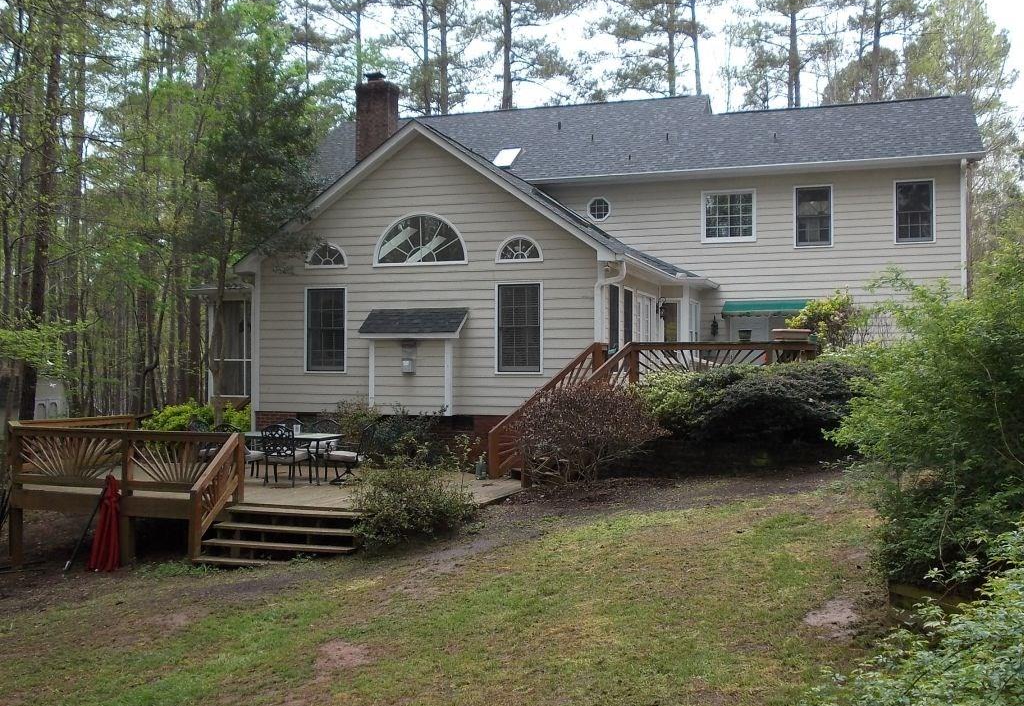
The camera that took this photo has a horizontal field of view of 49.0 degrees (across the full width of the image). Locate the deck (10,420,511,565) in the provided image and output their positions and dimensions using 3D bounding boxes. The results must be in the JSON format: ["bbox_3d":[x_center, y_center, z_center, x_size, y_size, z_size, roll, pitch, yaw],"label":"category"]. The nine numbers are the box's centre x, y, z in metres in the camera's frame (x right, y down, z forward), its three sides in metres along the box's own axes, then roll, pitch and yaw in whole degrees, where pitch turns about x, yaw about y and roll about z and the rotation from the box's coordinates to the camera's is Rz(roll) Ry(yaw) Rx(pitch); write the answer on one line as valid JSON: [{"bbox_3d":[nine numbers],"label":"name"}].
[{"bbox_3d":[-3.233,1.974,17.048,6.900,1.850,6.100,0,-1,20],"label":"deck"}]

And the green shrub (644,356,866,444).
[{"bbox_3d":[3.330,0.737,15.697,2.950,1.300,1.800,0,-1,20],"label":"green shrub"}]

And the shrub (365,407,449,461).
[{"bbox_3d":[-1.854,1.483,19.746,1.250,1.050,0.950,0,-1,20],"label":"shrub"}]

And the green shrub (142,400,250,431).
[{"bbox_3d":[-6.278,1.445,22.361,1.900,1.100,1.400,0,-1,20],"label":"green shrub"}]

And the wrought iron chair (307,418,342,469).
[{"bbox_3d":[-2.992,1.532,18.031,0.540,0.900,0.580,0,-1,20],"label":"wrought iron chair"}]

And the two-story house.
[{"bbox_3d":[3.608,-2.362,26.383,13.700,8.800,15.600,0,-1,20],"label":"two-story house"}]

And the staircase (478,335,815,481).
[{"bbox_3d":[2.073,0.919,17.160,5.100,2.200,2.200,0,-1,20],"label":"staircase"}]

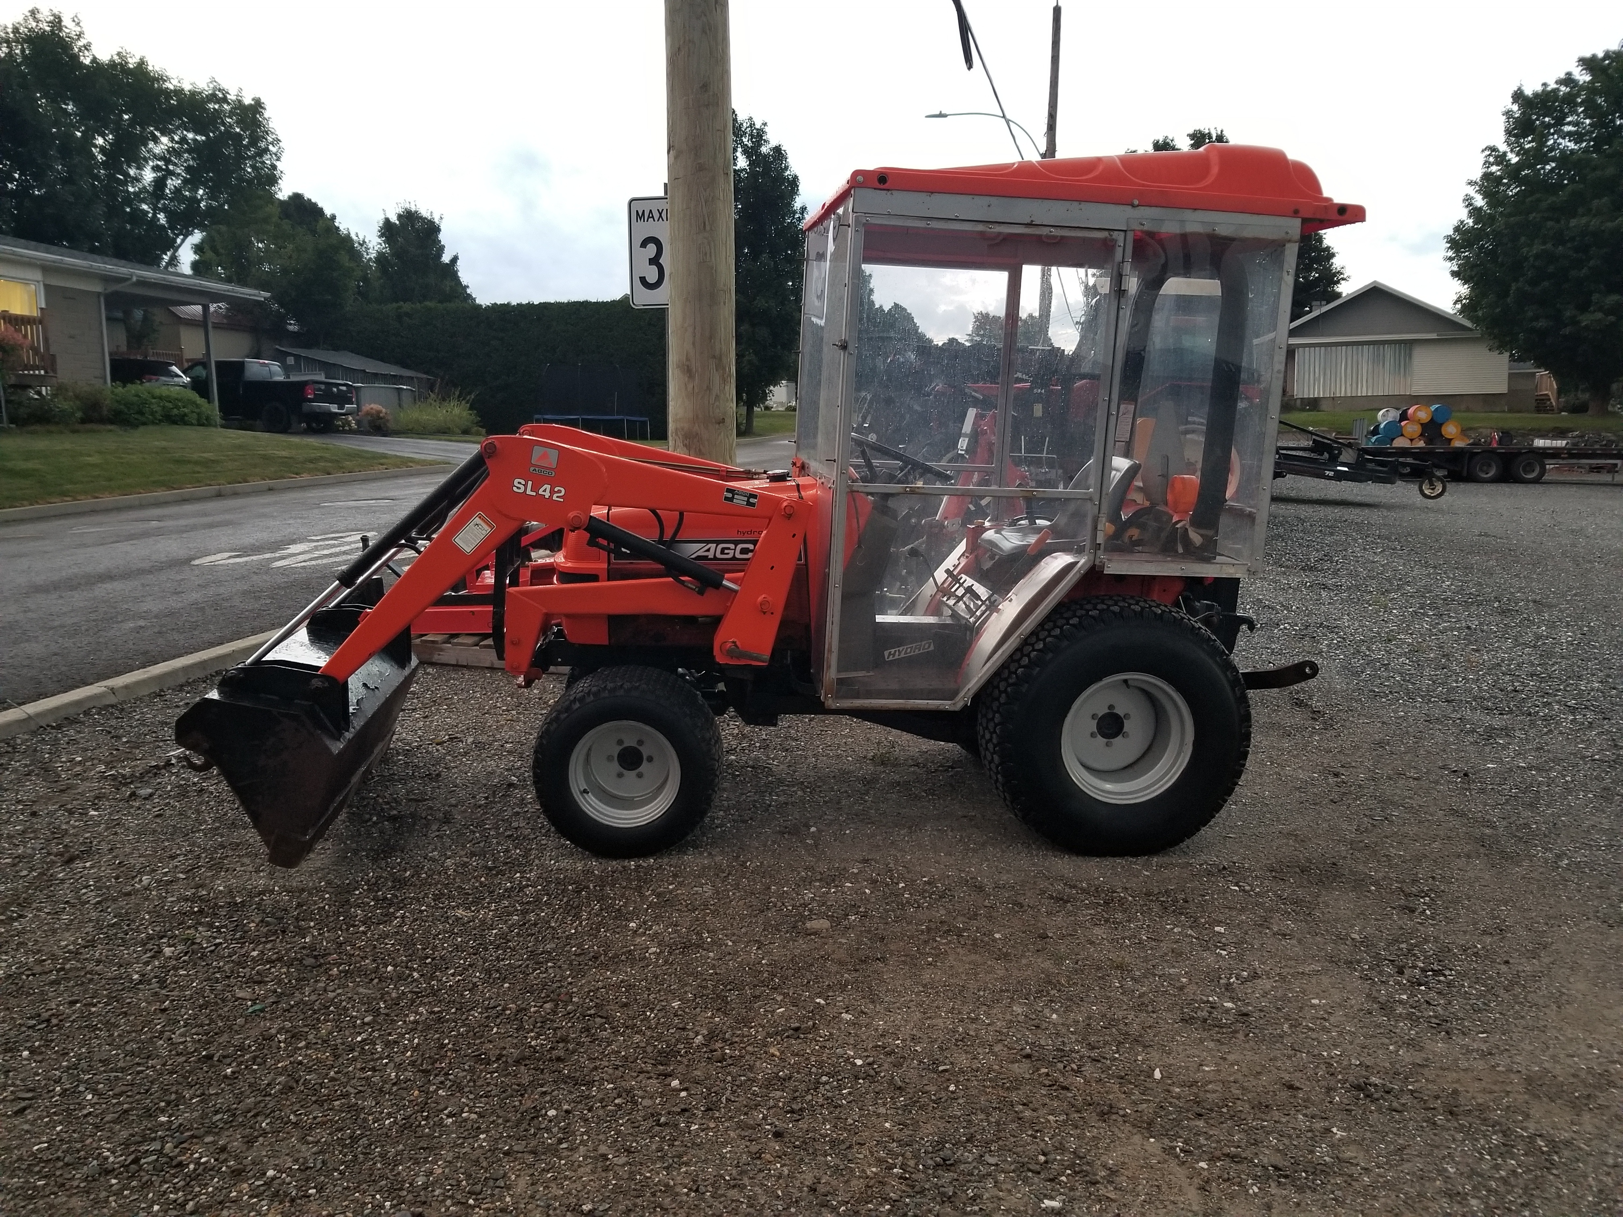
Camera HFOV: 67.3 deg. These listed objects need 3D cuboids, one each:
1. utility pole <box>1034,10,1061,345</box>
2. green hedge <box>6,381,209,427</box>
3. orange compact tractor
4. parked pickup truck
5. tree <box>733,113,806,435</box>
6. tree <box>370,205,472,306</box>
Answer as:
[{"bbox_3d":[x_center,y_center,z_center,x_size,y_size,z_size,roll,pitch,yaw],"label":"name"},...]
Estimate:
[{"bbox_3d":[5.230,-7.850,27.105,0.300,10.510,0.300,0,9,0],"label":"utility pole"},{"bbox_3d":[-12.415,-3.639,21.800,1.200,0.900,4.800,1,9,8],"label":"green hedge"},{"bbox_3d":[-0.046,-0.552,4.889,4.250,2.650,1.560,1,9,-8],"label":"orange compact tractor"},{"bbox_3d":[-15.014,-5.542,31.891,5.850,1.920,2.020,3,9,18],"label":"parked pickup truck"},{"bbox_3d":[-2.029,-12.882,47.000,5.600,12.400,5.600,0,9,0],"label":"tree"},{"bbox_3d":[-16.686,-12.413,52.000,5.200,9.600,5.200,0,9,0],"label":"tree"}]

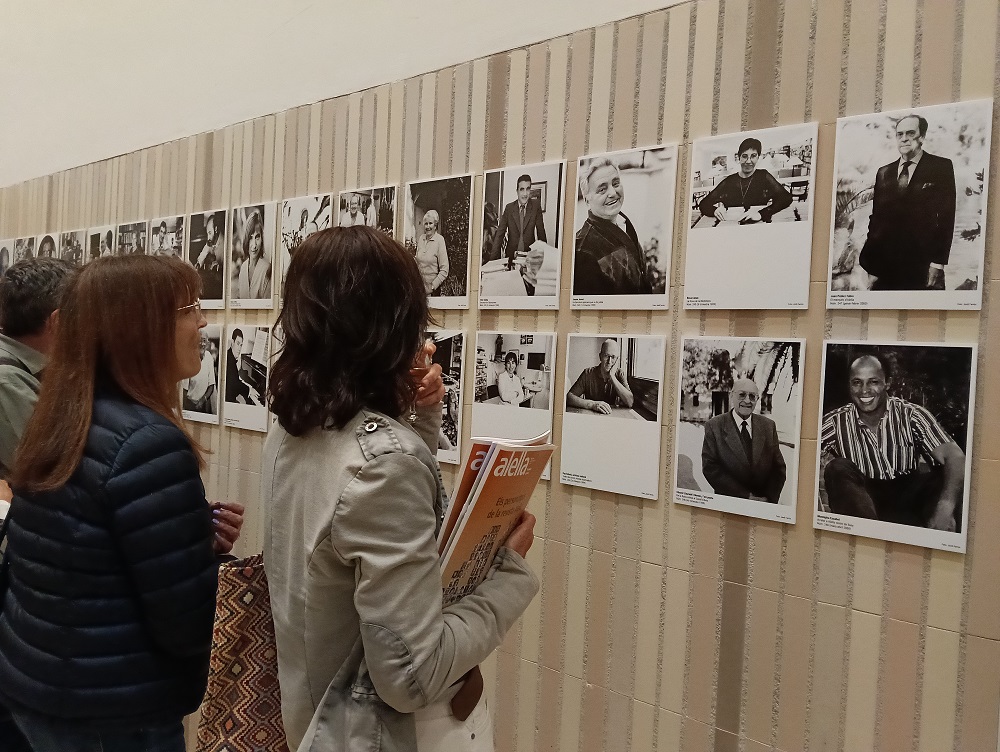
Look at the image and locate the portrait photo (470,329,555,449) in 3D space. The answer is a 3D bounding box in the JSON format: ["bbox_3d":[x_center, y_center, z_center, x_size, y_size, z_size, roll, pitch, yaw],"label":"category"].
[{"bbox_3d":[0.037,0.082,2.356,0.306,0.430,0.015,4,2,39],"label":"portrait photo"}]

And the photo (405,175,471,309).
[{"bbox_3d":[-0.207,-0.431,2.558,0.306,0.430,0.015,4,2,39],"label":"photo"}]

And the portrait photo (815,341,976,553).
[{"bbox_3d":[0.853,0.143,1.701,0.306,0.430,0.015,4,2,39],"label":"portrait photo"}]

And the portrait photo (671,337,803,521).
[{"bbox_3d":[0.582,0.122,1.919,0.306,0.430,0.015,4,2,39],"label":"portrait photo"}]

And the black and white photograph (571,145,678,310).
[{"bbox_3d":[0.332,-0.395,2.124,0.306,0.430,0.015,4,2,39],"label":"black and white photograph"}]

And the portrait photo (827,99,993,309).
[{"bbox_3d":[0.876,-0.359,1.687,0.306,0.430,0.015,4,2,39],"label":"portrait photo"}]

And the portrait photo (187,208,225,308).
[{"bbox_3d":[-1.283,-0.505,3.422,0.306,0.430,0.015,4,2,39],"label":"portrait photo"}]

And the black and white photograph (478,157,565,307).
[{"bbox_3d":[0.062,-0.414,2.341,0.306,0.430,0.015,4,2,39],"label":"black and white photograph"}]

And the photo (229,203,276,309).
[{"bbox_3d":[-1.014,-0.488,3.206,0.306,0.430,0.015,4,2,39],"label":"photo"}]

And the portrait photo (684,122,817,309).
[{"bbox_3d":[0.605,-0.378,1.905,0.306,0.430,0.015,4,2,39],"label":"portrait photo"}]

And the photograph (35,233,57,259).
[{"bbox_3d":[-2.614,-0.602,4.491,0.306,0.430,0.015,4,2,39],"label":"photograph"}]

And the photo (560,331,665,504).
[{"bbox_3d":[0.305,0.102,2.141,0.306,0.430,0.015,4,2,39],"label":"photo"}]

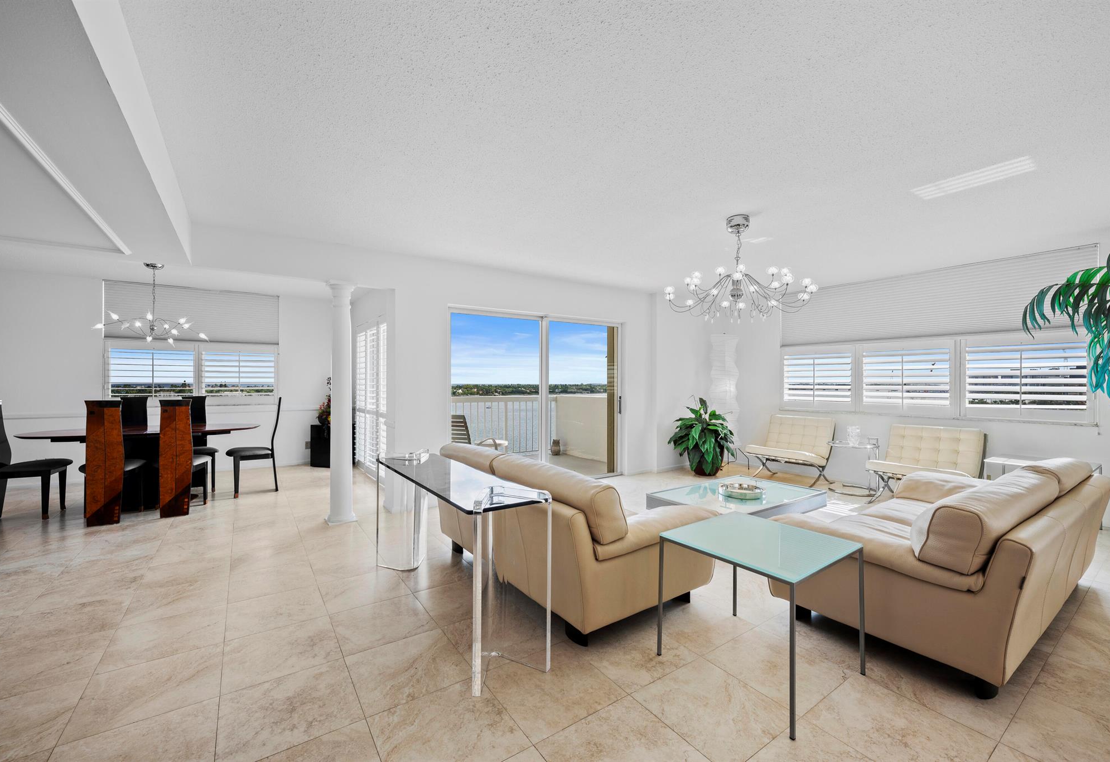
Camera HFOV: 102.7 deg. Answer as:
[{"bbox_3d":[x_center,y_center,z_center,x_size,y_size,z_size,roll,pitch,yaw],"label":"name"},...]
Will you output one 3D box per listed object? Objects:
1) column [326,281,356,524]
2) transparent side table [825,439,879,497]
[{"bbox_3d":[-1.928,0.186,4.024,0.220,2.130,0.220,0,0,-35],"label":"column"},{"bbox_3d":[3.446,0.972,5.128,0.510,0.620,0.510,0,0,-35],"label":"transparent side table"}]

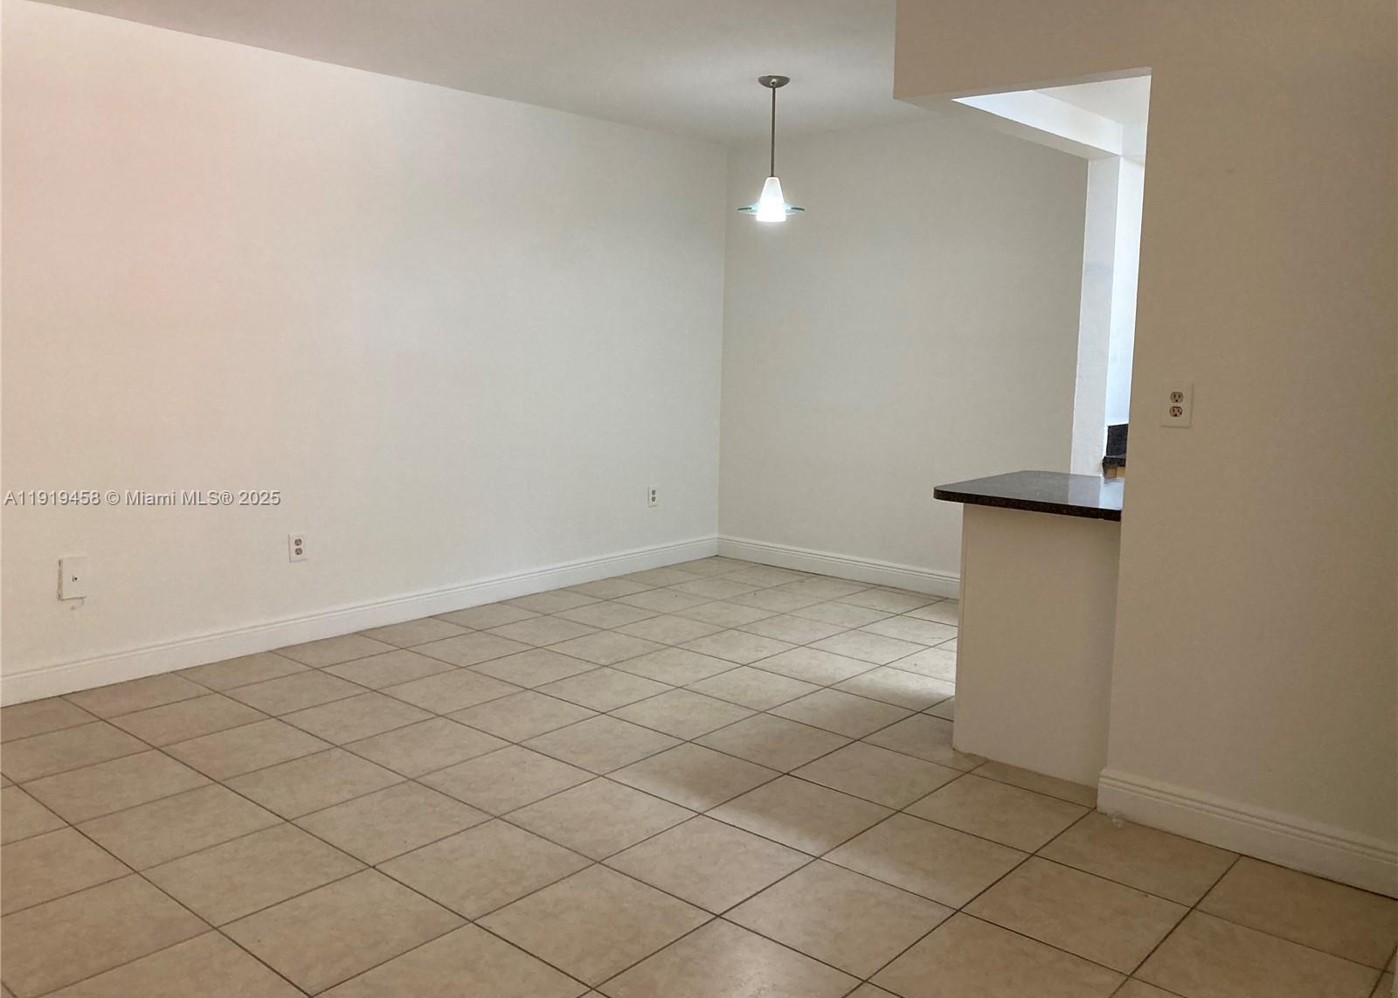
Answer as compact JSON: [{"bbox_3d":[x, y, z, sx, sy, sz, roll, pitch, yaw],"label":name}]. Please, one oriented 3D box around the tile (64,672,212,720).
[{"bbox_3d":[-2.080,0.730,4.210,0.380,0.010,0.404,8,11,40],"label":"tile"}]

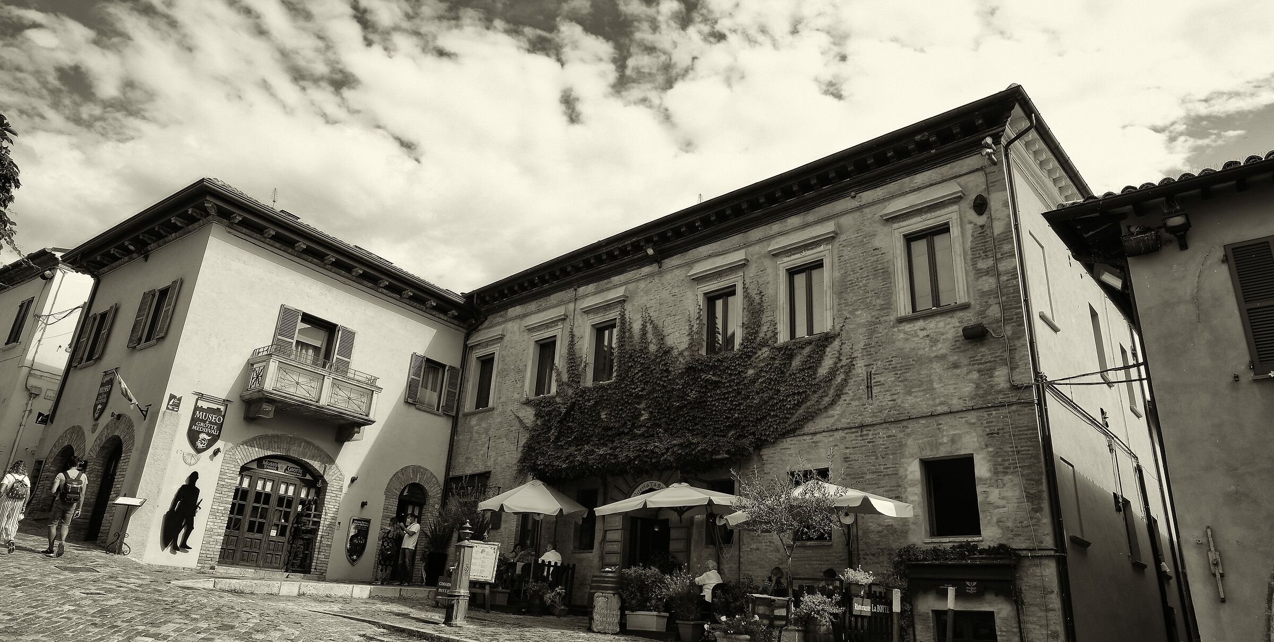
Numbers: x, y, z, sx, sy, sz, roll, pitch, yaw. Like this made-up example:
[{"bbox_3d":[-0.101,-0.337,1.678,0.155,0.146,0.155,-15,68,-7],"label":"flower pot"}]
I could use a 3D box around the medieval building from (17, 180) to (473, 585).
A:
[{"bbox_3d":[-10.665,2.579,21.459,7.514,9.037,8.885,-12,-25,33],"label":"medieval building"}]

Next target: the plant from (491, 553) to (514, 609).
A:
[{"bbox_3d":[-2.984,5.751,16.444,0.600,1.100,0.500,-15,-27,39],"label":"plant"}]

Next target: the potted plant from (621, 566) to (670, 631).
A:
[{"bbox_3d":[0.155,5.537,14.699,0.980,1.250,0.600,-15,-27,41],"label":"potted plant"}]

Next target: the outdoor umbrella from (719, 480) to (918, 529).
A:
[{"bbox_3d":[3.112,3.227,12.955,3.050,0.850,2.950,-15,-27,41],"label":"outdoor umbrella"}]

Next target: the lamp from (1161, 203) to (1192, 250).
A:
[{"bbox_3d":[6.720,-1.171,9.248,0.290,0.540,0.340,-15,-27,41],"label":"lamp"}]

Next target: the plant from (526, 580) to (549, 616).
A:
[{"bbox_3d":[-2.167,6.046,16.271,0.500,0.750,0.500,3,-20,1],"label":"plant"}]

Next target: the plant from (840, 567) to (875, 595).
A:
[{"bbox_3d":[3.537,4.186,11.923,0.420,0.420,0.400,-15,-27,39],"label":"plant"}]

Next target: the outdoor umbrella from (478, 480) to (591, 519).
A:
[{"bbox_3d":[-2.382,4.028,16.935,2.450,0.720,2.450,2,-21,1],"label":"outdoor umbrella"}]

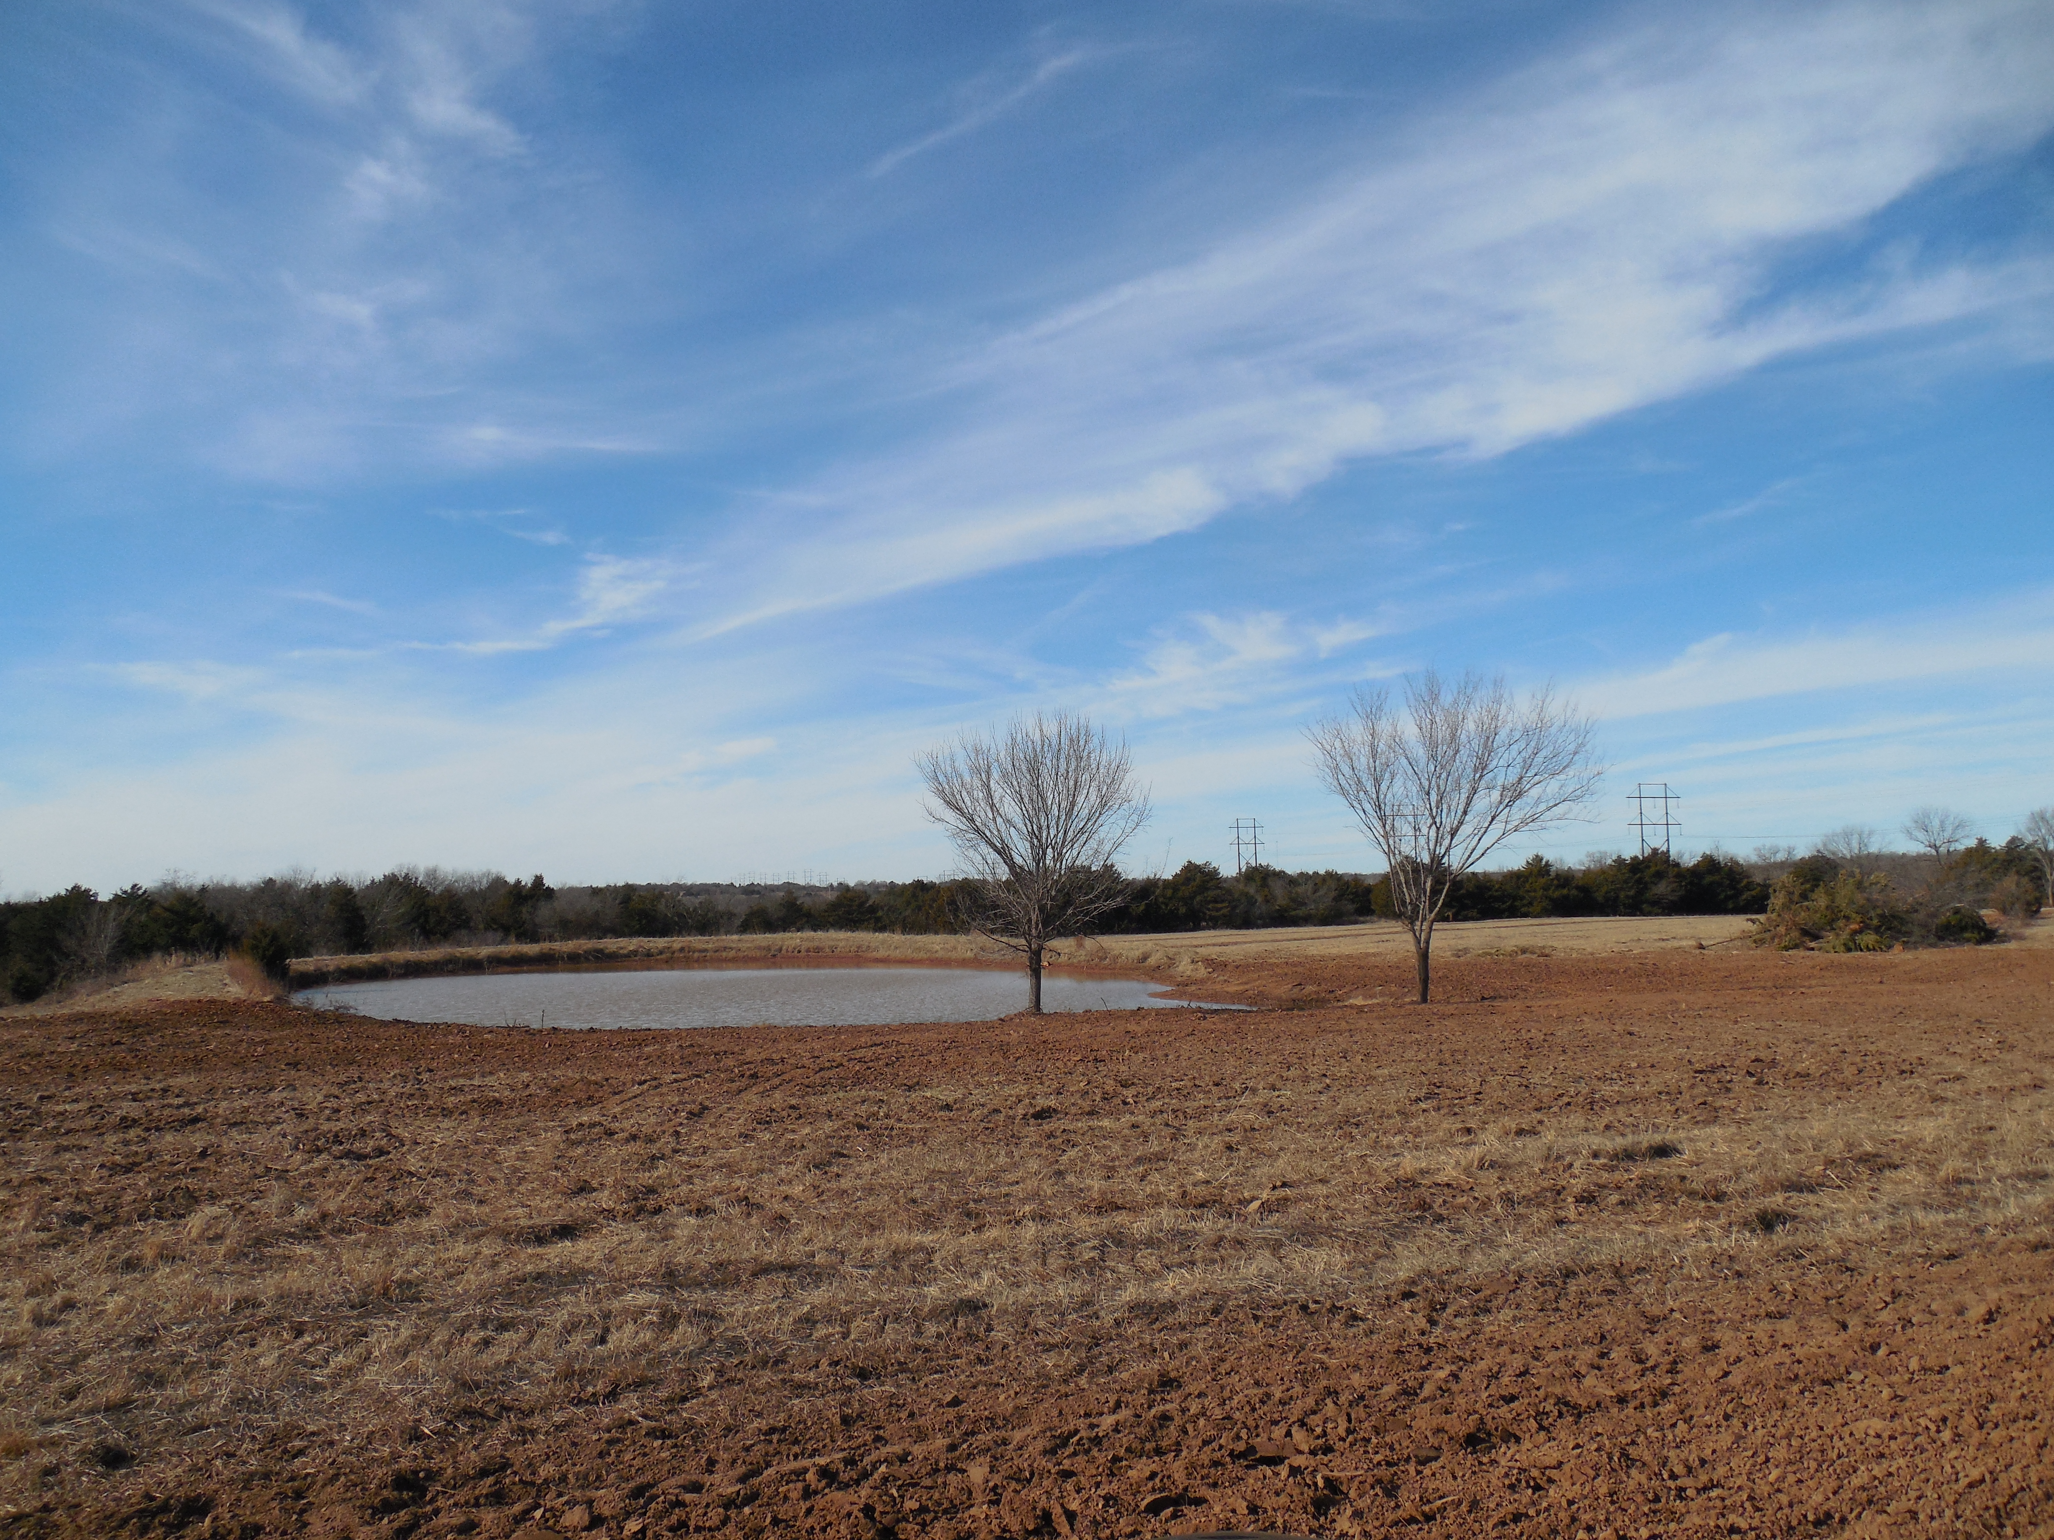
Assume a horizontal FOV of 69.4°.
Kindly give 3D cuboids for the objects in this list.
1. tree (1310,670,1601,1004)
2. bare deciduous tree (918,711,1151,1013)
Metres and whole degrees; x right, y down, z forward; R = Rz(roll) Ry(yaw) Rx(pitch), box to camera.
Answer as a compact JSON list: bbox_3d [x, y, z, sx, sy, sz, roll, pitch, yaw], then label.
[{"bbox_3d":[9.820,1.526,34.000,6.520,7.650,6.190,-1,-4,0],"label":"tree"},{"bbox_3d":[0.180,2.065,33.200,5.100,6.750,5.210,-1,-4,0],"label":"bare deciduous tree"}]

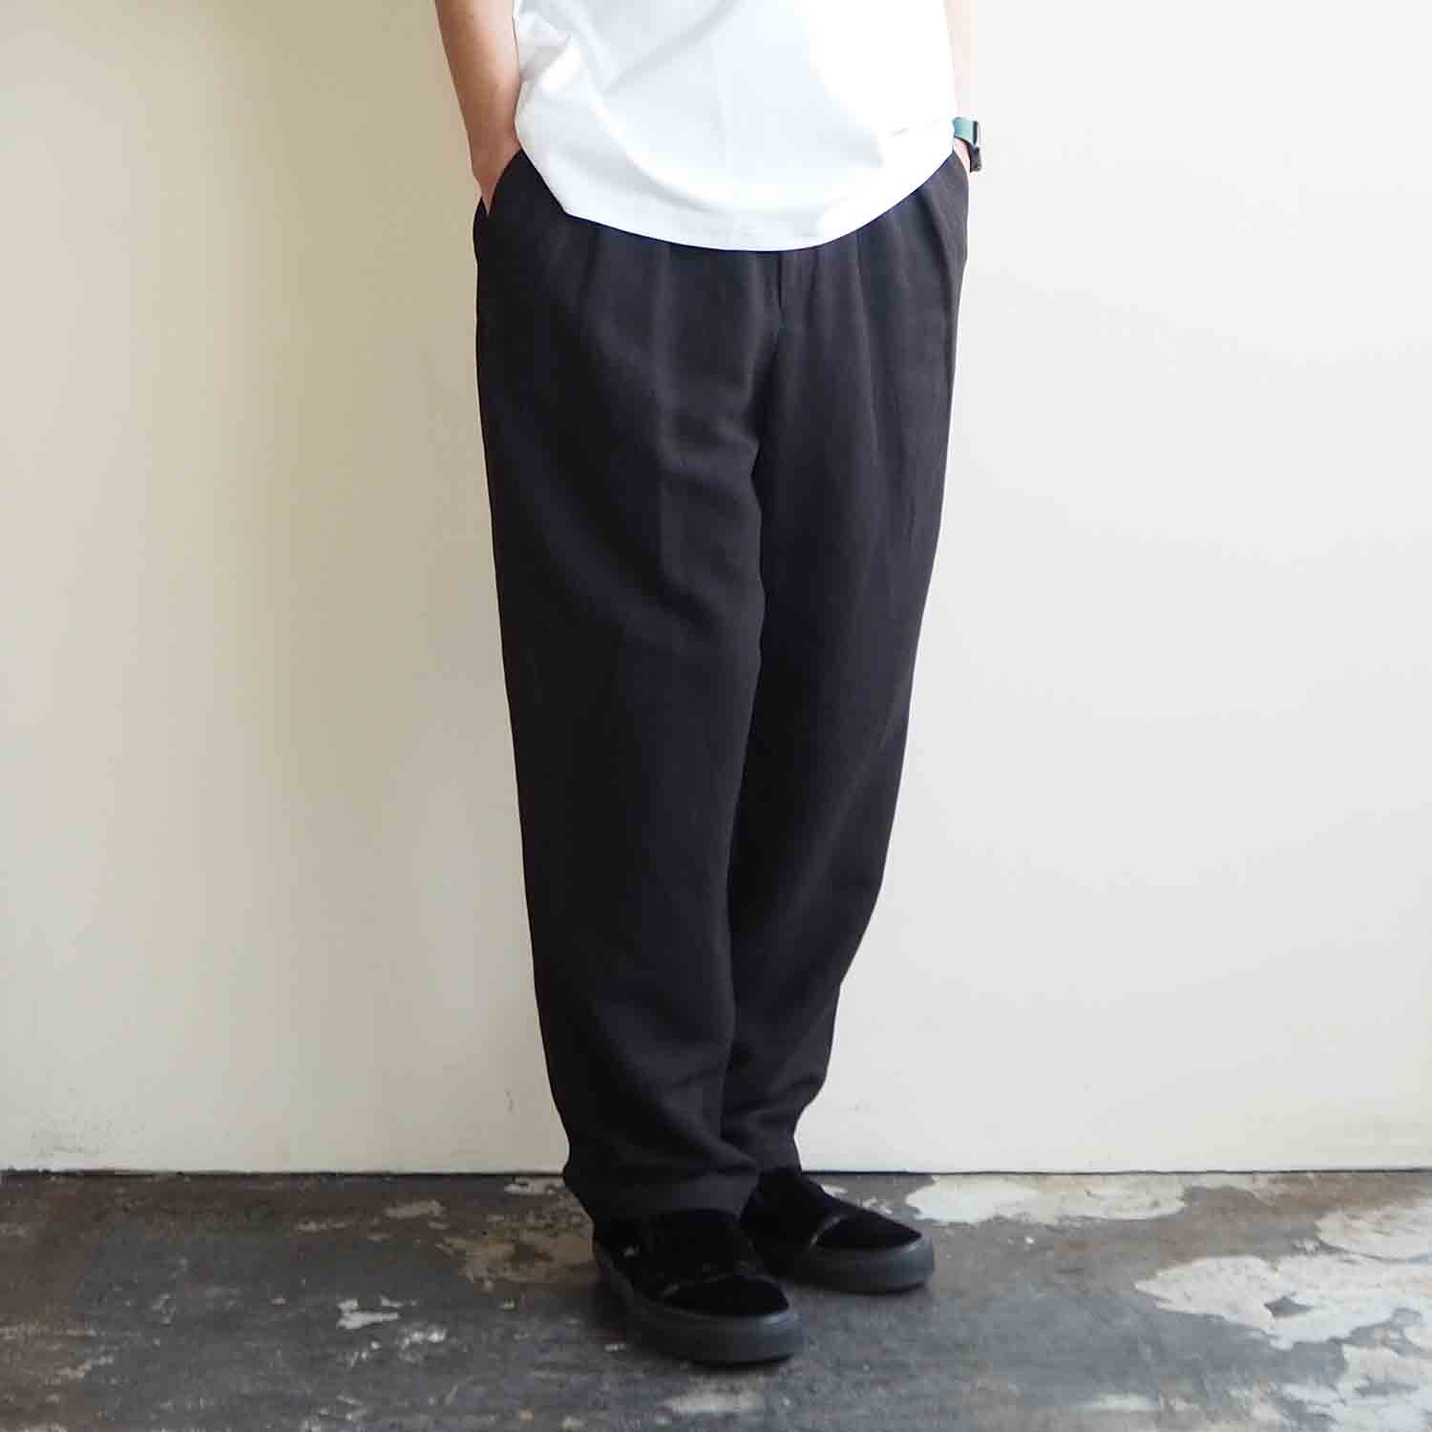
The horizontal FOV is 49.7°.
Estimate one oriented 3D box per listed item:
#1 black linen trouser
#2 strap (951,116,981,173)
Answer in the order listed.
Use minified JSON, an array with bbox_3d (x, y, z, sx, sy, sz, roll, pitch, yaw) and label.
[{"bbox_3d":[0.003,-0.055,1.370,0.450,0.950,0.290,-1,2,-28],"label":"black linen trouser"},{"bbox_3d":[0.217,-0.533,1.435,0.058,0.048,0.058,-1,2,-29],"label":"strap"}]

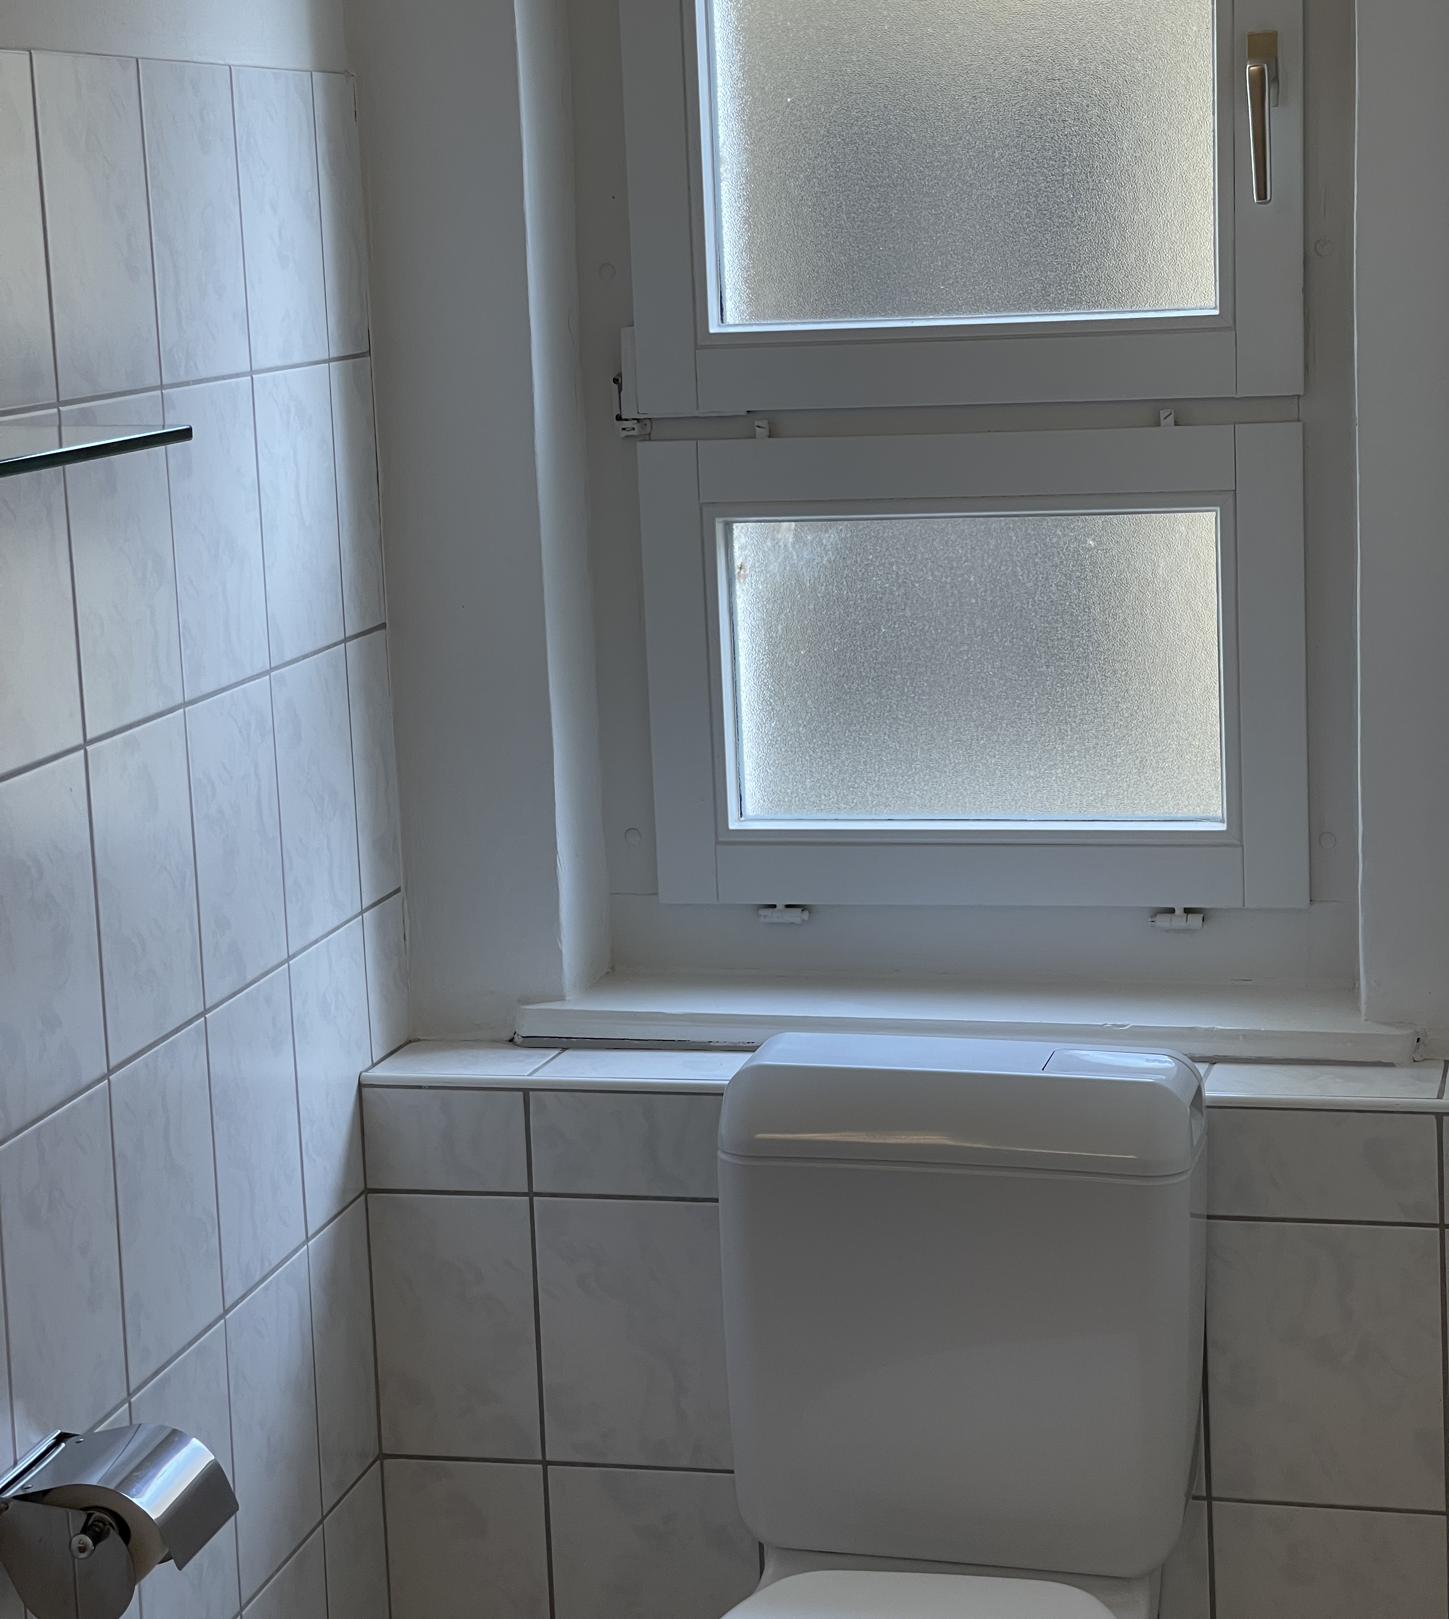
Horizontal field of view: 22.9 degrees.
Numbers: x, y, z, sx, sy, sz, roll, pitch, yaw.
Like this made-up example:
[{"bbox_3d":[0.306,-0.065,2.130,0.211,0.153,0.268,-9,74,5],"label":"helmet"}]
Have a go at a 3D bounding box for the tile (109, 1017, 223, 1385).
[{"bbox_3d":[-0.442,0.309,2.812,0.009,0.249,0.199,0,10,13],"label":"tile"}]

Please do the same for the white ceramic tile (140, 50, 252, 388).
[{"bbox_3d":[-0.429,-0.474,2.881,0.009,0.251,0.199,0,10,13],"label":"white ceramic tile"}]

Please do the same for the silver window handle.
[{"bbox_3d":[0.469,-0.604,3.120,0.028,0.149,0.048,0,10,14],"label":"silver window handle"}]

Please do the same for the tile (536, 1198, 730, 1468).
[{"bbox_3d":[-0.070,0.475,3.219,0.199,0.248,0.009,0,10,14],"label":"tile"}]

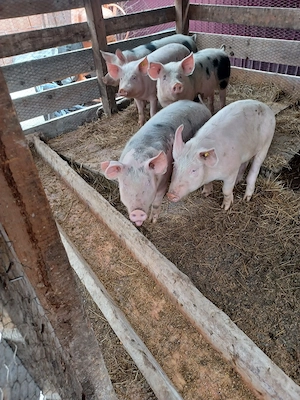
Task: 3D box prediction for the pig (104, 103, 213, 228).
[{"bbox_3d":[0.117,-0.248,1.829,0.282,0.540,0.852,17,42,23],"label":"pig"}]

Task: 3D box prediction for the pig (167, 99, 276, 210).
[{"bbox_3d":[0.422,-0.229,1.767,0.828,0.564,0.282,-32,47,-33],"label":"pig"}]

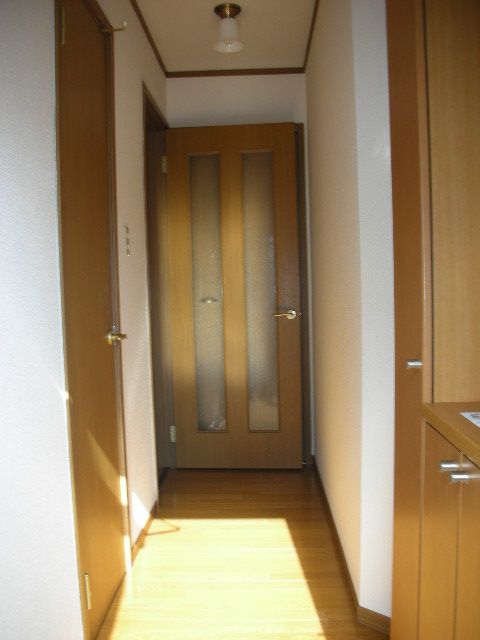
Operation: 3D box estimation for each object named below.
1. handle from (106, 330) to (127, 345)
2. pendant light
[{"bbox_3d":[-0.436,0.066,2.254,0.063,0.050,0.135,-1,4,2],"label":"handle"},{"bbox_3d":[-0.051,-1.304,2.889,0.141,0.182,0.141,-1,4,2],"label":"pendant light"}]

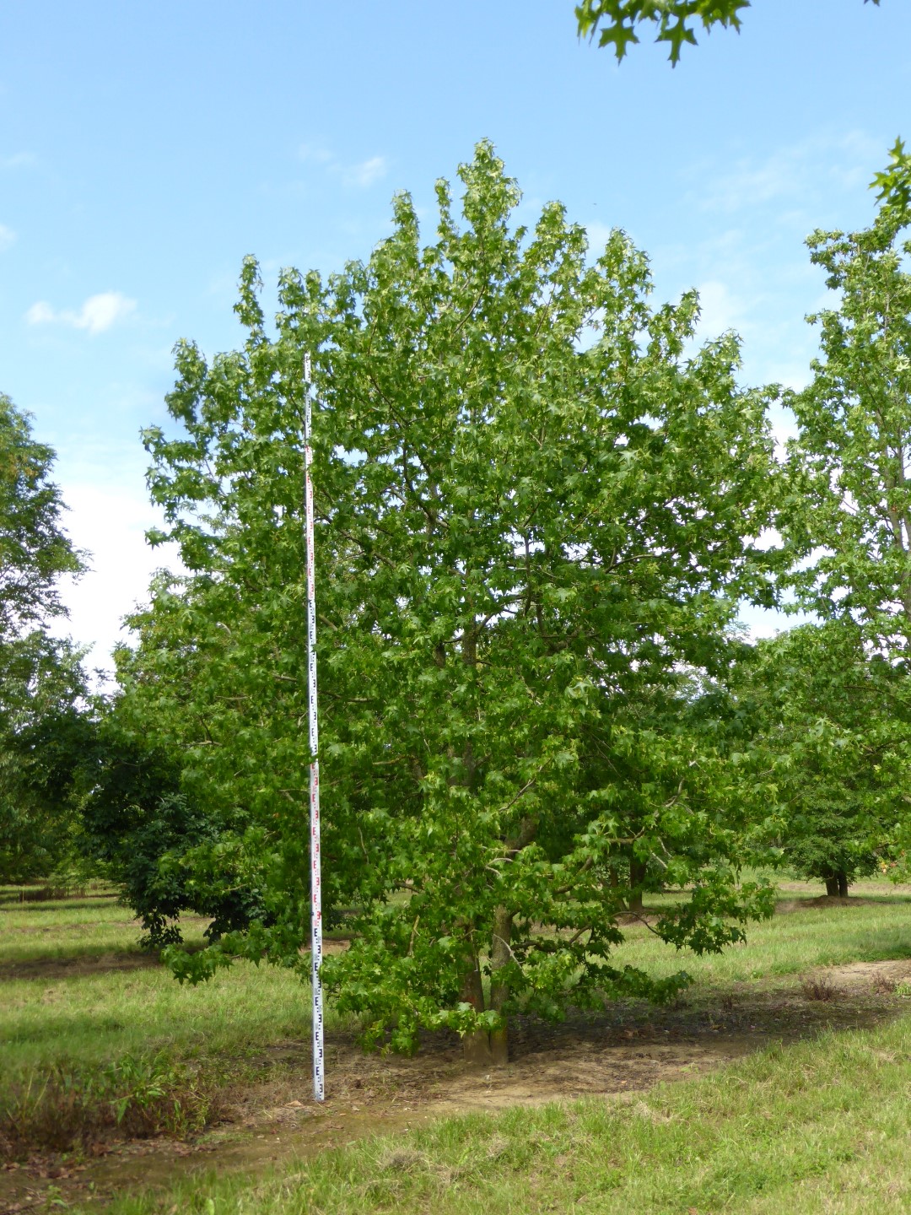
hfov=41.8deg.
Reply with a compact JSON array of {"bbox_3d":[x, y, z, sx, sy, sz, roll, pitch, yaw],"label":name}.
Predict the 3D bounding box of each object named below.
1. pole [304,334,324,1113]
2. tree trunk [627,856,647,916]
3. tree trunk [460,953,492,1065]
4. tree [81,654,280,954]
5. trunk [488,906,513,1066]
[{"bbox_3d":[-0.877,0.607,7.383,0.053,4.680,0.030,1,-9,-18],"label":"pole"},{"bbox_3d":[2.727,4.148,18.073,0.260,0.950,0.260,-1,-9,0],"label":"tree trunk"},{"bbox_3d":[0.128,2.599,7.911,0.200,0.800,0.170,-1,-9,0],"label":"tree trunk"},{"bbox_3d":[-3.223,2.277,13.856,2.350,3.350,2.300,-1,-9,0],"label":"tree"},{"bbox_3d":[0.288,2.463,7.934,0.155,1.100,0.150,-1,-9,0],"label":"trunk"}]

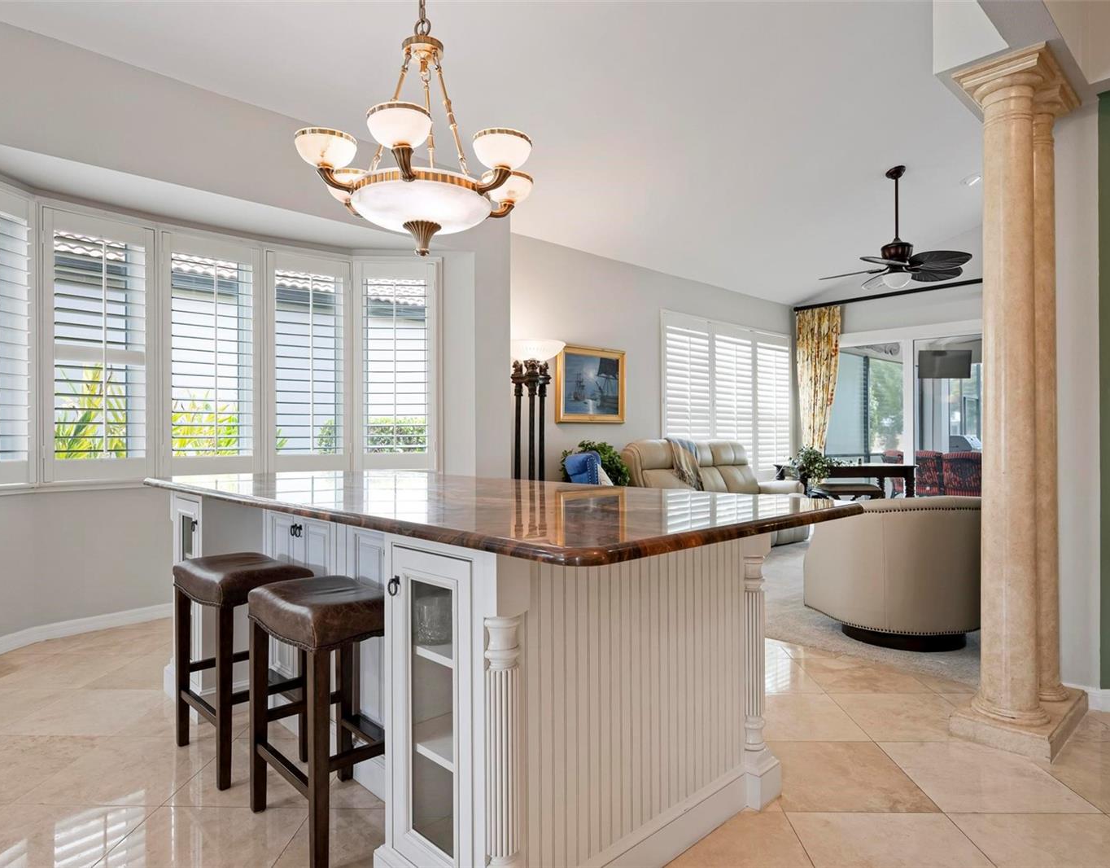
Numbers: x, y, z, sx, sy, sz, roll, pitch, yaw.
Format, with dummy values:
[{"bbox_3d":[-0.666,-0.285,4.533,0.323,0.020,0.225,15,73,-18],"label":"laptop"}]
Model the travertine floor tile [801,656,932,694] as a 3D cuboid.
[{"bbox_3d":[1.384,1.115,3.148,0.457,0.012,0.457,0,0,1],"label":"travertine floor tile"}]

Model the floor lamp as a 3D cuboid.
[{"bbox_3d":[-0.172,0.202,5.199,0.500,1.850,0.500,0,0,0],"label":"floor lamp"}]

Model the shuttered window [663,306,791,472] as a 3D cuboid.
[{"bbox_3d":[2.120,-0.341,8.089,2.808,1.901,0.100,0,0,-44],"label":"shuttered window"}]

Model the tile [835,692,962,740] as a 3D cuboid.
[{"bbox_3d":[1.377,1.113,2.691,0.457,0.012,0.457,0,0,1],"label":"tile"}]

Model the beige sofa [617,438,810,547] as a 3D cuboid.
[{"bbox_3d":[1.540,0.592,6.808,2.350,1.070,0.940,0,0,-44],"label":"beige sofa"}]

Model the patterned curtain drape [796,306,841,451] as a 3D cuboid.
[{"bbox_3d":[3.357,-0.273,8.749,0.140,2.780,0.602,0,0,-44],"label":"patterned curtain drape"}]

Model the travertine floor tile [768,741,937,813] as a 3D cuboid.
[{"bbox_3d":[0.914,1.113,2.240,0.457,0.012,0.457,0,0,1],"label":"travertine floor tile"}]

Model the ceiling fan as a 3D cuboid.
[{"bbox_3d":[2.908,-1.762,5.850,1.310,1.050,1.310,0,0,-44],"label":"ceiling fan"}]

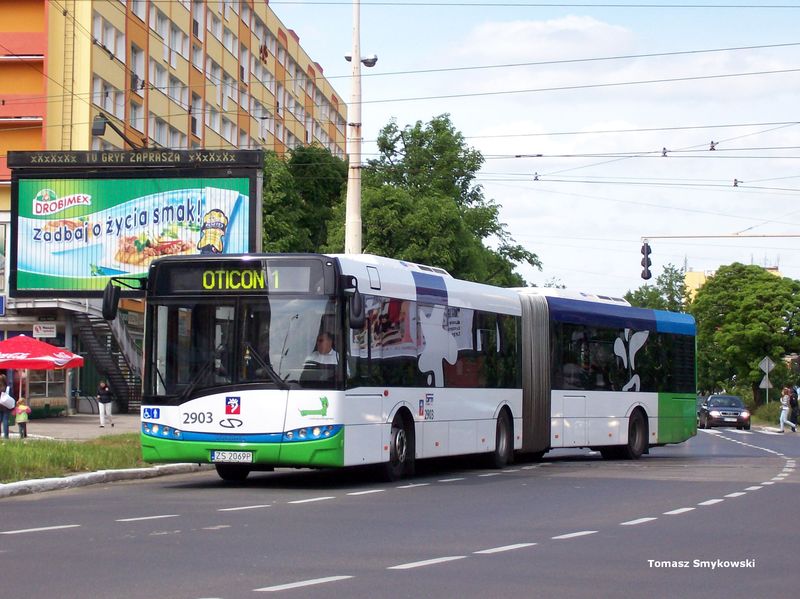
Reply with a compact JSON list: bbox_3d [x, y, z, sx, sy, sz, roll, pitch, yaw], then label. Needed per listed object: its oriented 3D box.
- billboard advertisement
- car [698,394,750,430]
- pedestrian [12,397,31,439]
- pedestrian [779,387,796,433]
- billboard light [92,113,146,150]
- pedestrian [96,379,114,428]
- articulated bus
[{"bbox_3d":[-5.631,-1.596,42.691,5.480,3.170,0.450,0,-3,9],"label":"billboard advertisement"},{"bbox_3d":[13.594,4.682,84.035,1.730,1.450,4.200,0,-3,4],"label":"car"},{"bbox_3d":[-9.744,3.064,51.800,0.460,1.040,0.340,0,-3,3],"label":"pedestrian"},{"bbox_3d":[14.791,4.216,76.500,0.650,1.690,0.500,1,-3,-6],"label":"pedestrian"},{"bbox_3d":[-5.843,-3.456,41.336,0.350,0.550,2.500,0,-3,9],"label":"billboard light"},{"bbox_3d":[-10.387,3.686,70.800,0.550,1.680,0.450,0,-3,14],"label":"pedestrian"},{"bbox_3d":[0.927,1.213,32.179,3.200,2.920,18.000,-1,-3,22],"label":"articulated bus"}]

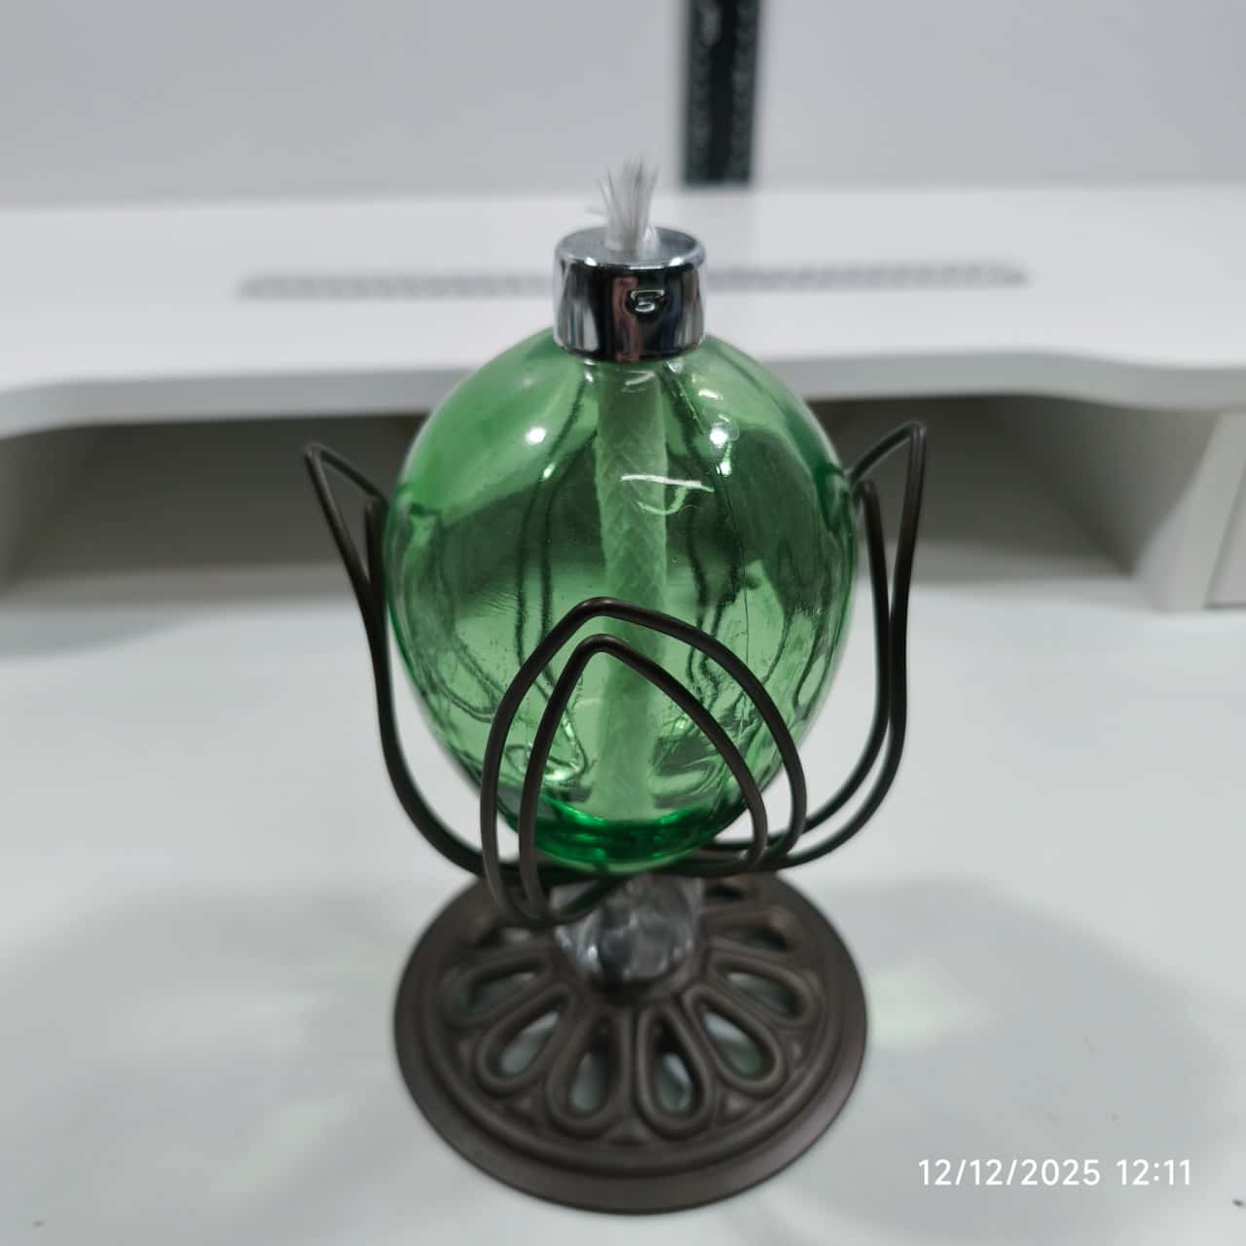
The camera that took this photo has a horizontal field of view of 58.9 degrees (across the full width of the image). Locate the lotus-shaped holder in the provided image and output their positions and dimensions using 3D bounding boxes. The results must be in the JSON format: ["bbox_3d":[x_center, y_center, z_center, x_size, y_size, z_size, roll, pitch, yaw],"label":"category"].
[{"bbox_3d":[0.002,0.027,0.226,0.112,0.143,0.112,0,33,0],"label":"lotus-shaped holder"}]

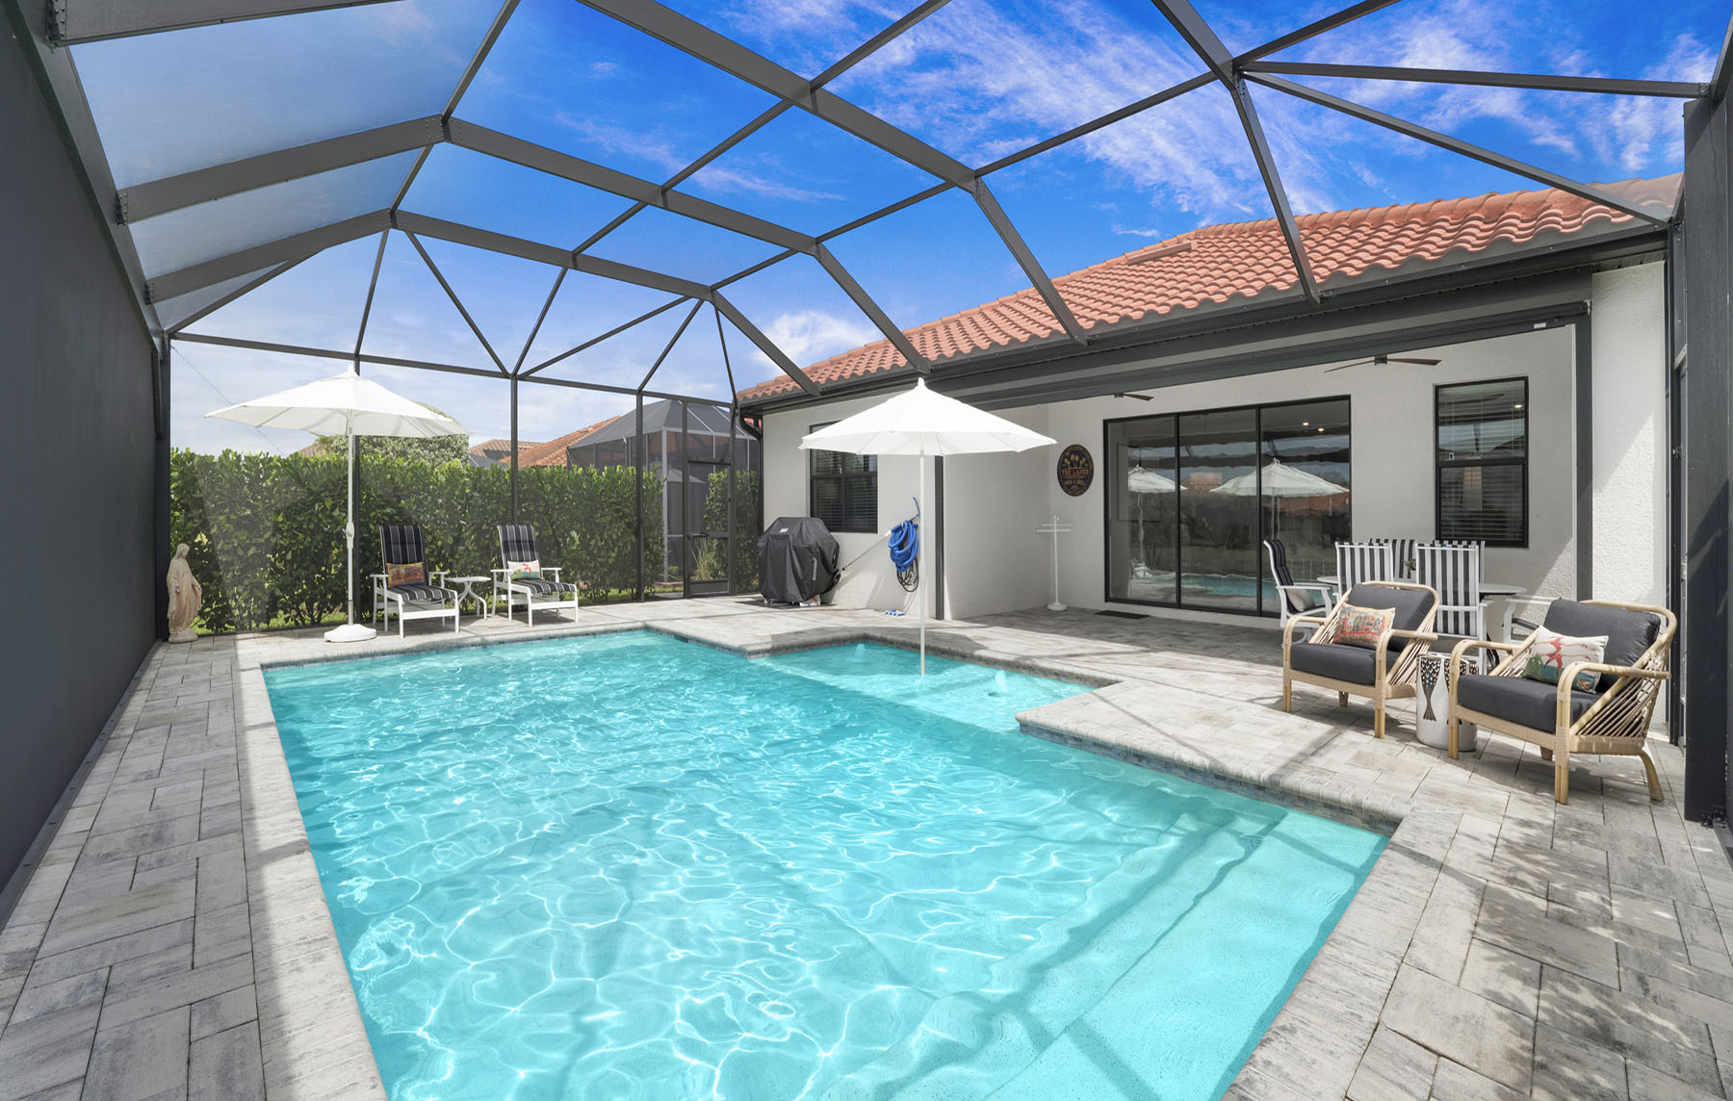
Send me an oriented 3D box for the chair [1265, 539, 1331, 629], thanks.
[{"bbox_3d":[4.919,0.479,7.672,0.585,1.193,0.626,-2,3,-44],"label":"chair"}]

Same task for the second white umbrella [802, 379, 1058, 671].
[{"bbox_3d":[0.586,-0.223,6.745,2.475,3.006,2.475,0,2,0],"label":"second white umbrella"}]

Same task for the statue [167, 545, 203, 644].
[{"bbox_3d":[-7.981,0.471,7.854,0.245,1.104,0.258,0,2,6],"label":"statue"}]

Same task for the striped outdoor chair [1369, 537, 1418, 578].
[{"bbox_3d":[5.775,0.490,7.465,0.626,1.193,0.585,-2,3,-44],"label":"striped outdoor chair"}]

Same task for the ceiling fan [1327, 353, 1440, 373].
[{"bbox_3d":[5.309,-2.025,6.951,1.292,0.272,1.292,-2,3,-44],"label":"ceiling fan"}]

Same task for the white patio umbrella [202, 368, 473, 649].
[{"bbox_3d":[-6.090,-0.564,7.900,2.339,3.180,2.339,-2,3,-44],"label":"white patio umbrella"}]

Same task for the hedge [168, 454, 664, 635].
[{"bbox_3d":[-6.386,-0.168,10.733,6.460,2.285,1.020,-2,3,-44],"label":"hedge"}]

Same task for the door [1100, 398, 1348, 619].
[{"bbox_3d":[4.822,-0.548,9.374,0.120,2.825,3.175,-2,3,-44],"label":"door"}]

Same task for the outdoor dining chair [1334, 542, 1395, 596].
[{"bbox_3d":[5.016,0.515,6.763,0.626,1.193,0.585,-2,3,-44],"label":"outdoor dining chair"}]

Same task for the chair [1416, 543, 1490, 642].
[{"bbox_3d":[5.447,0.535,6.312,0.626,1.193,0.585,-2,3,-44],"label":"chair"}]

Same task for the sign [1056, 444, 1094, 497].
[{"bbox_3d":[3.348,-1.299,10.853,0.040,0.849,0.669,-2,3,-44],"label":"sign"}]

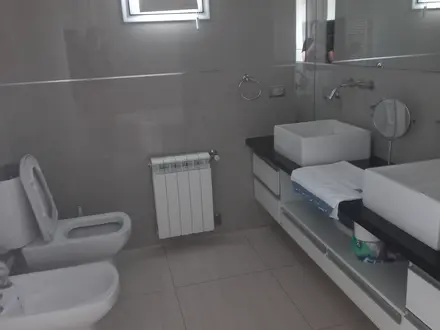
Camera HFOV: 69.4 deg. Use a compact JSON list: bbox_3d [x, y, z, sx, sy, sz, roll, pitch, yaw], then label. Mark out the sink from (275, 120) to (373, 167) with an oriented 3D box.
[{"bbox_3d":[0.566,-0.135,1.804,0.400,0.151,0.340,-7,18,-13],"label":"sink"}]

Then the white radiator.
[{"bbox_3d":[-0.258,0.204,2.224,0.389,0.588,0.087,-7,18,-13],"label":"white radiator"}]

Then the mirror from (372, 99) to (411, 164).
[{"bbox_3d":[0.798,-0.141,1.484,0.117,0.331,0.180,-17,22,-38],"label":"mirror"}]

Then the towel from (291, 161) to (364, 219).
[{"bbox_3d":[0.552,0.097,1.425,0.326,0.105,0.452,-7,18,-13],"label":"towel"}]

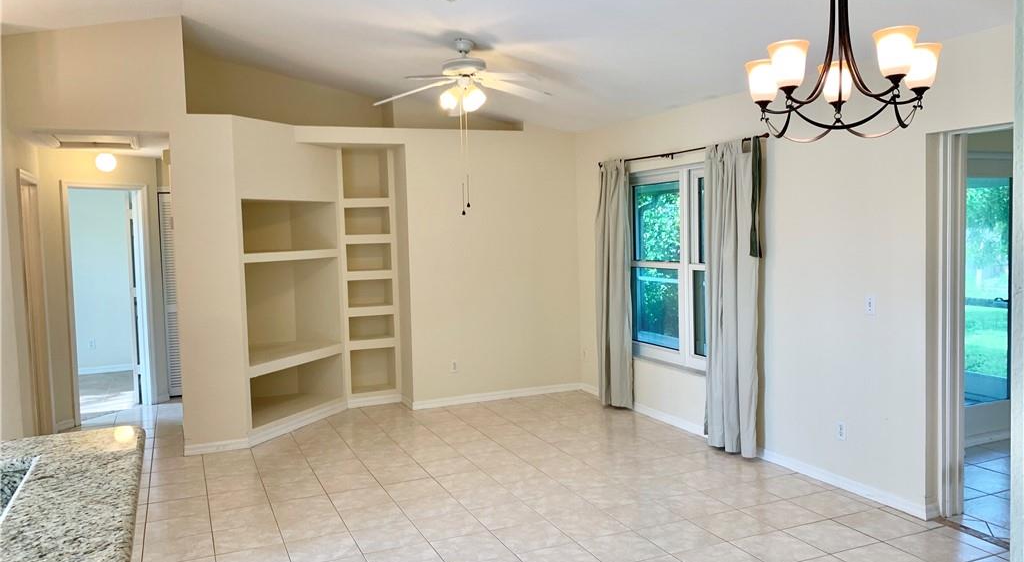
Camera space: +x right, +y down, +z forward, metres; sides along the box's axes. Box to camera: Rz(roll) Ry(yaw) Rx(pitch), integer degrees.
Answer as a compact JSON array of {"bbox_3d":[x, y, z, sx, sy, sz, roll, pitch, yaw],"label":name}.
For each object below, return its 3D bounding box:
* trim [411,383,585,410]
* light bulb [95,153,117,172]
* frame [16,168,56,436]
[{"bbox_3d":[-0.117,1.085,7.289,1.691,0.079,0.017,-3,4,-23],"label":"trim"},{"bbox_3d":[-3.449,-1.002,6.554,0.185,0.169,0.185,-3,4,-23],"label":"light bulb"},{"bbox_3d":[-3.743,0.256,6.001,0.113,2.085,0.861,-3,4,-23],"label":"frame"}]

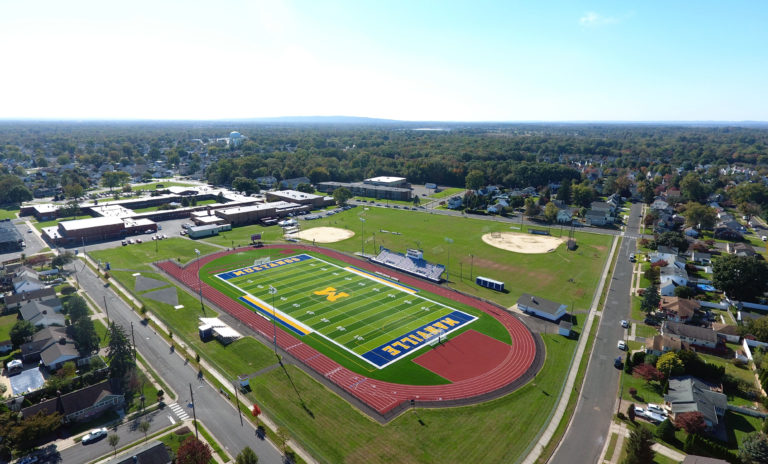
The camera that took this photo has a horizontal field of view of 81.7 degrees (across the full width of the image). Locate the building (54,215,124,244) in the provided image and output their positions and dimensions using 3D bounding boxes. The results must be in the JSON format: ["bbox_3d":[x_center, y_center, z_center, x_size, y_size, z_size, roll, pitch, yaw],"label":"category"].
[{"bbox_3d":[-181.580,-1.220,275.230,30.500,8.600,27.000,-12,18,-40],"label":"building"}]

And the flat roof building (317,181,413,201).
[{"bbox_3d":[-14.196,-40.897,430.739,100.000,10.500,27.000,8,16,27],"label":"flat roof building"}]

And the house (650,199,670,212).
[{"bbox_3d":[226.110,-21.375,363.991,12.000,7.500,10.500,9,16,30],"label":"house"}]

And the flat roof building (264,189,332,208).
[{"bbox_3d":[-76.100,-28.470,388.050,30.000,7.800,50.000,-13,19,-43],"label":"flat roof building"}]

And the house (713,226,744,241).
[{"bbox_3d":[219.002,0.130,281.761,14.300,5.800,11.500,9,16,30],"label":"house"}]

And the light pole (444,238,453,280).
[{"bbox_3d":[28.185,13.133,192.986,1.000,22.000,3.600,-13,19,-43],"label":"light pole"}]

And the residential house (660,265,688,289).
[{"bbox_3d":[131.840,20.360,202.270,10.200,6.700,15.000,7,15,25],"label":"residential house"}]

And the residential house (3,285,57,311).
[{"bbox_3d":[-138.131,25.859,173.915,15.200,5.000,8.500,-13,19,-41],"label":"residential house"}]

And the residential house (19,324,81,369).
[{"bbox_3d":[-101.960,35.430,135.640,13.000,5.300,23.000,-13,19,-43],"label":"residential house"}]

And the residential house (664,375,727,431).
[{"bbox_3d":[77.660,42.420,110.530,12.600,6.200,15.300,9,16,31],"label":"residential house"}]

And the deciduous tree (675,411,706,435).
[{"bbox_3d":[72.100,45.080,104.260,5.800,5.000,5.800,1,14,0],"label":"deciduous tree"}]

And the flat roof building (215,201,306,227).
[{"bbox_3d":[-90.730,-14.020,328.650,61.000,8.200,24.000,-13,19,-43],"label":"flat roof building"}]

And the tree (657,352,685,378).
[{"bbox_3d":[80.412,37.780,125.081,7.000,7.800,7.000,0,14,0],"label":"tree"}]

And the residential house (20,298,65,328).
[{"bbox_3d":[-122.410,29.520,159.320,10.800,5.600,16.600,-13,19,-43],"label":"residential house"}]

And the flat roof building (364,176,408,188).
[{"bbox_3d":[1.750,-47.120,454.080,29.000,13.000,34.500,8,16,29],"label":"flat roof building"}]

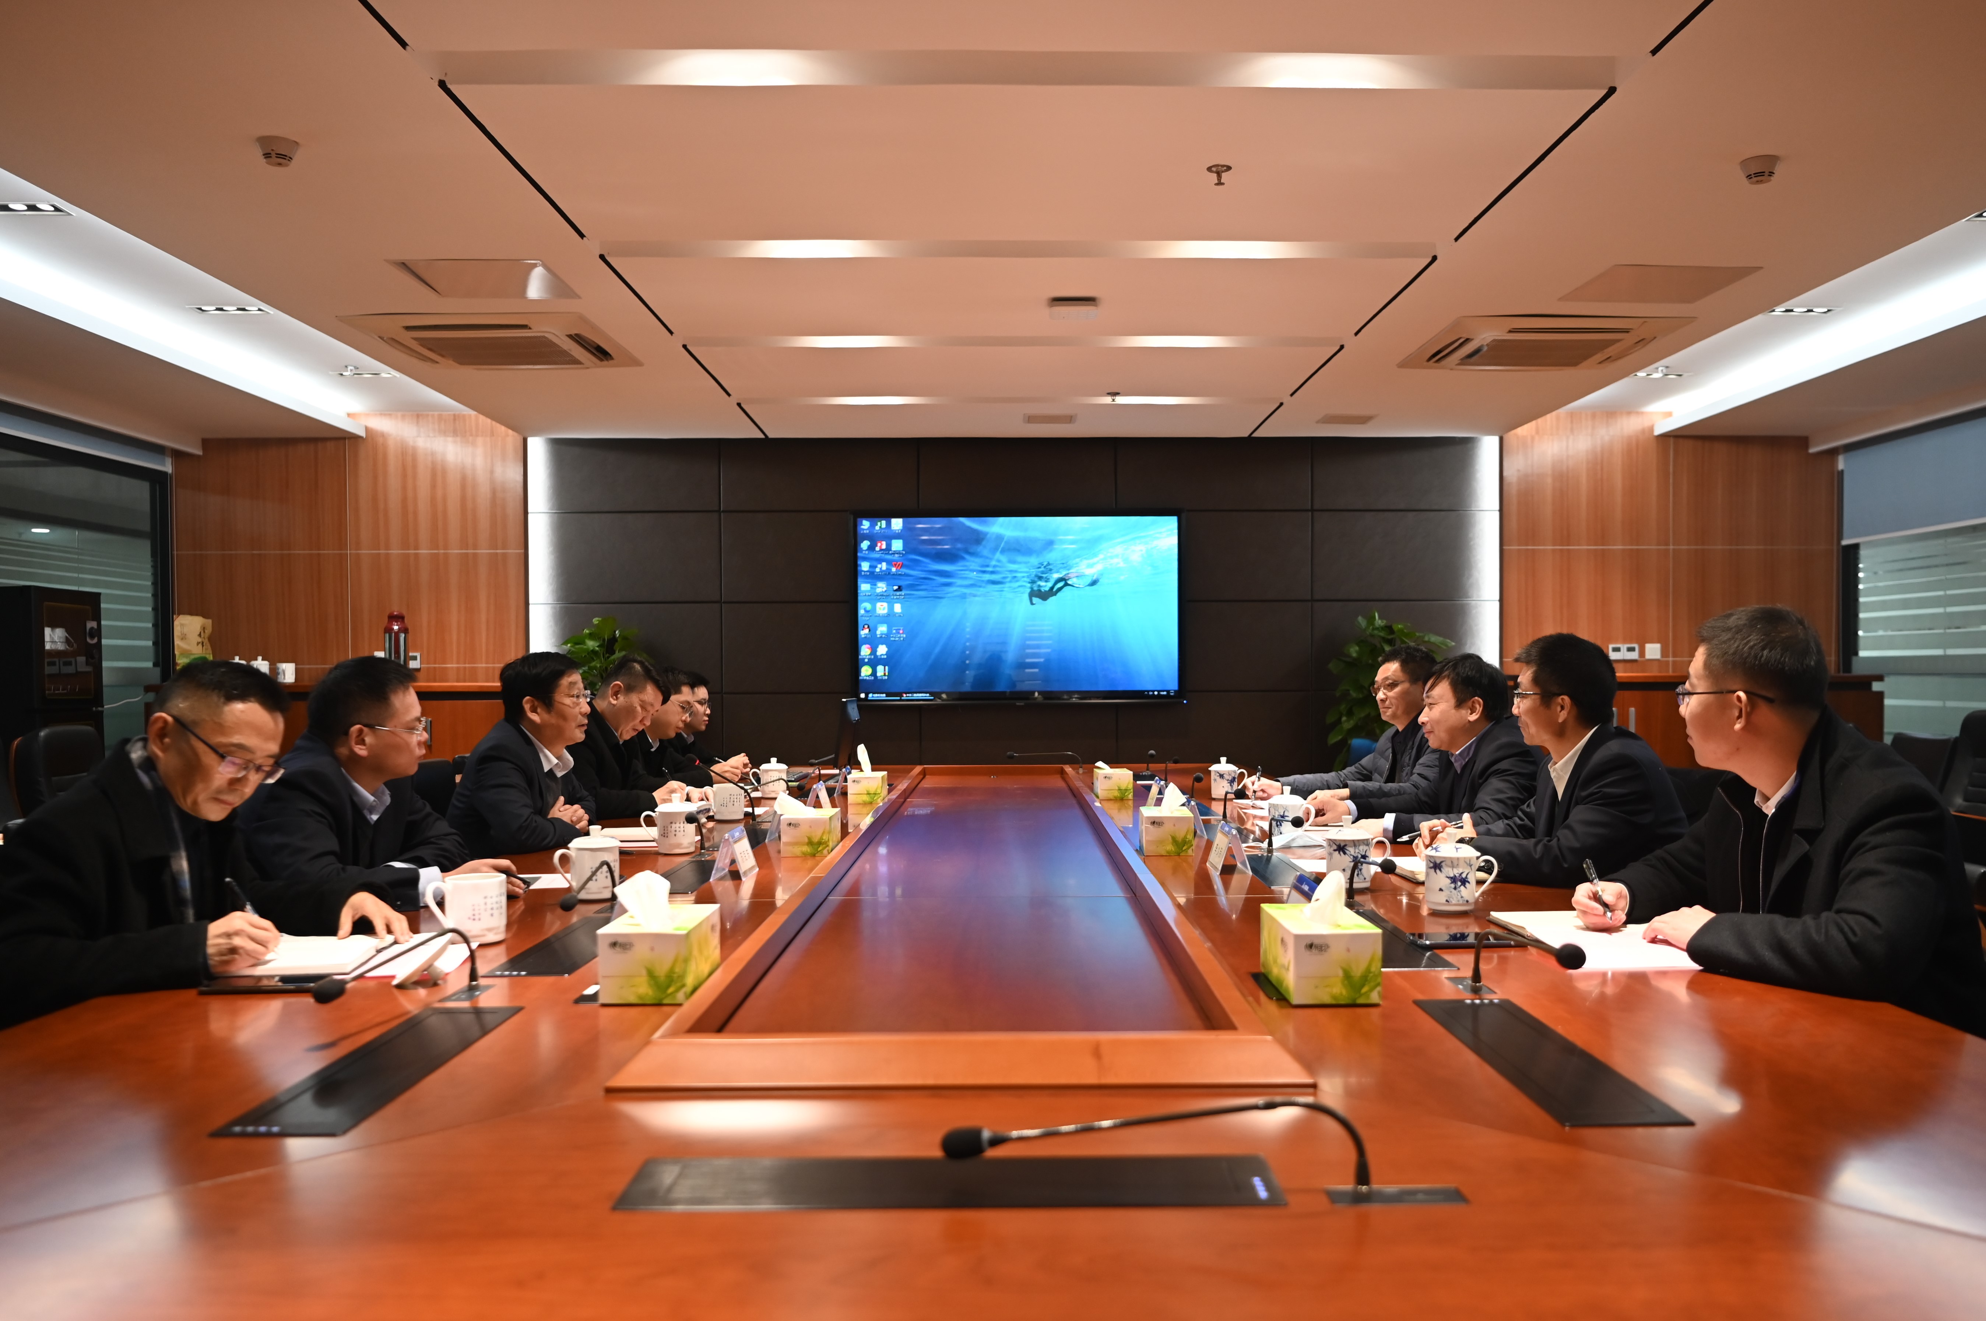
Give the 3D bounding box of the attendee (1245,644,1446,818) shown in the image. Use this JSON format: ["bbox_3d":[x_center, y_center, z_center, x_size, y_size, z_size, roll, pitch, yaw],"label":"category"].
[{"bbox_3d":[1.260,0.595,4.170,0.720,1.291,0.550,0,-1,-18],"label":"attendee"}]

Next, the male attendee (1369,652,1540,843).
[{"bbox_3d":[1.240,0.604,3.470,0.660,1.249,0.540,0,-1,-12],"label":"male attendee"}]

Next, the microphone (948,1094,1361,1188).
[{"bbox_3d":[0.130,0.388,1.057,0.343,0.075,0.035,0,-1,0],"label":"microphone"}]

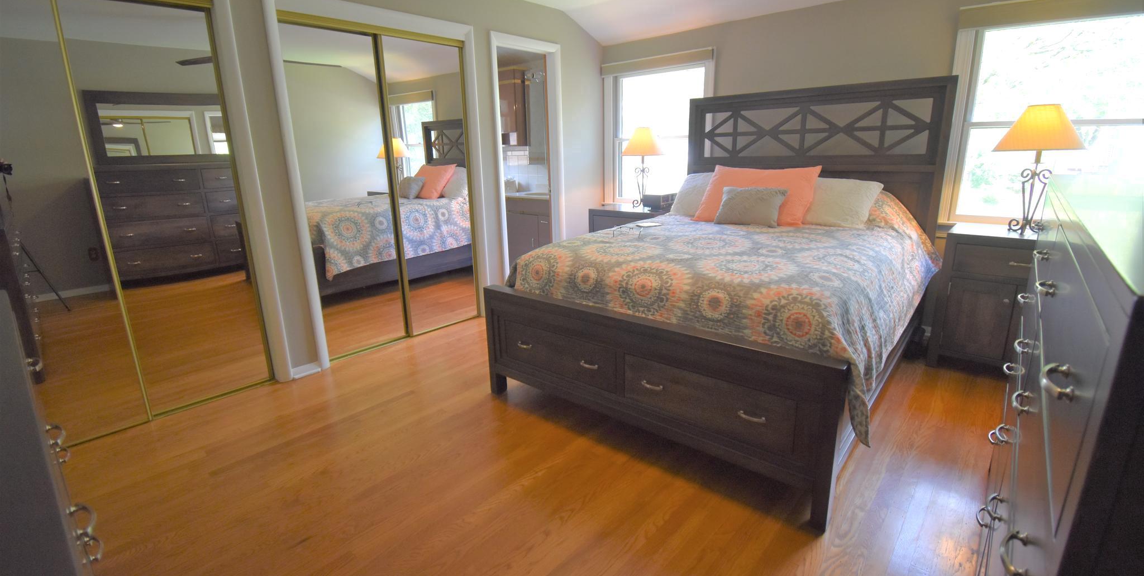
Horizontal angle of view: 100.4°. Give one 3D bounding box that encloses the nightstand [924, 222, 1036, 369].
[{"bbox_3d":[2.420,0.076,2.624,0.620,0.770,0.470,11,19,40],"label":"nightstand"}]

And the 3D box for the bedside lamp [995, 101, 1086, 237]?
[{"bbox_3d":[2.431,-0.625,2.505,0.354,0.641,0.354,11,19,40],"label":"bedside lamp"}]

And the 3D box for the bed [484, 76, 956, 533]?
[{"bbox_3d":[0.904,-0.344,2.680,1.710,1.630,2.235,11,19,40],"label":"bed"}]

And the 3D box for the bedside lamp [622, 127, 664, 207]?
[{"bbox_3d":[0.606,-1.003,4.052,0.354,0.672,0.354,-1,15,0],"label":"bedside lamp"}]

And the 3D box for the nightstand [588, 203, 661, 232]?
[{"bbox_3d":[0.541,-0.305,4.260,0.620,0.780,0.470,11,19,40],"label":"nightstand"}]

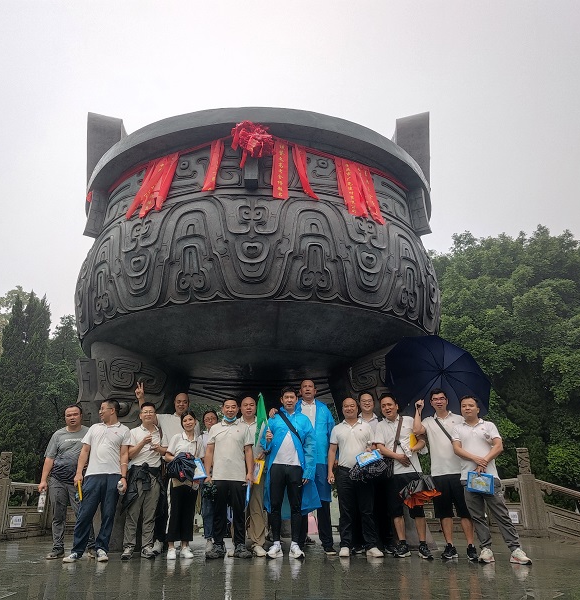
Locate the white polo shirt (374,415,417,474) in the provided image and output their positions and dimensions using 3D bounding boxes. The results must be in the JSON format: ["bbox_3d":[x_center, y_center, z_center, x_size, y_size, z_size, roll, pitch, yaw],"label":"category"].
[{"bbox_3d":[1.211,1.603,6.164,0.520,0.652,0.280,-6,-20,17],"label":"white polo shirt"}]

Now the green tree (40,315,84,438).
[{"bbox_3d":[-6.690,3.306,16.312,2.100,5.971,2.100,0,-19,0],"label":"green tree"}]

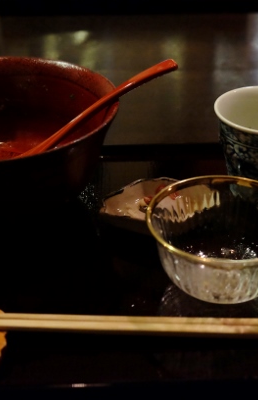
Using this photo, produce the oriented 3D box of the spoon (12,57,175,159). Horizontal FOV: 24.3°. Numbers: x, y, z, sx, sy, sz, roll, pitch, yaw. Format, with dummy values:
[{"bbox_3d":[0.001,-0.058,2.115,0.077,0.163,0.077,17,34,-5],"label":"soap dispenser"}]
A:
[{"bbox_3d":[-0.041,-0.050,0.419,0.173,0.024,0.036,-30,34,9],"label":"spoon"}]

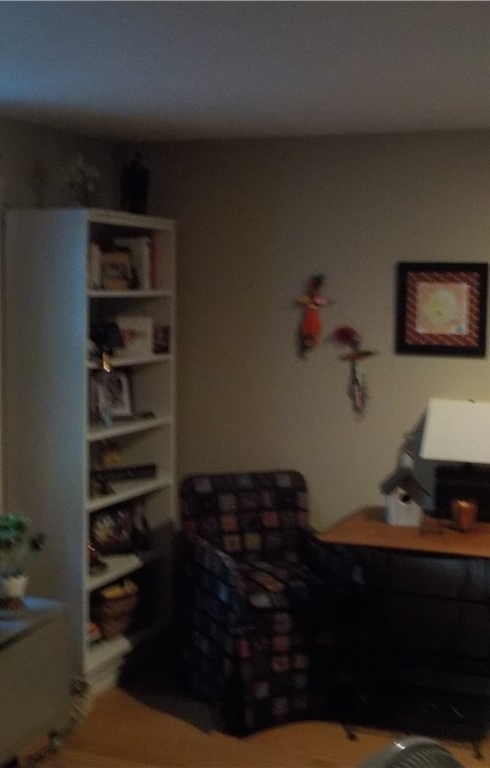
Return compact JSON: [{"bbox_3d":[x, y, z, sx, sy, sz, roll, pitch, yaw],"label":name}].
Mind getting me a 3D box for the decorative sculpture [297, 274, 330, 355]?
[{"bbox_3d":[0.320,-0.320,5.246,0.160,0.380,0.070,3,5,23],"label":"decorative sculpture"}]

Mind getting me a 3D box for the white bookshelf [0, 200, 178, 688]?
[{"bbox_3d":[-0.650,0.262,4.843,0.380,1.952,0.831,3,5,21],"label":"white bookshelf"}]

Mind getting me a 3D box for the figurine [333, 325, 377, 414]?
[{"bbox_3d":[0.509,-0.067,5.183,0.195,0.410,0.070,3,5,23],"label":"figurine"}]

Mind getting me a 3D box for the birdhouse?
[{"bbox_3d":[0.674,0.481,4.802,0.180,0.245,0.165,1,5,2],"label":"birdhouse"}]

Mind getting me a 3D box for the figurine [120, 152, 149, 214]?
[{"bbox_3d":[-0.498,-0.891,5.053,0.105,0.285,0.115,5,6,40],"label":"figurine"}]

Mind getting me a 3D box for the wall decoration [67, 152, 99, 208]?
[{"bbox_3d":[-0.696,-0.857,4.810,0.110,0.250,0.130,5,6,40],"label":"wall decoration"}]

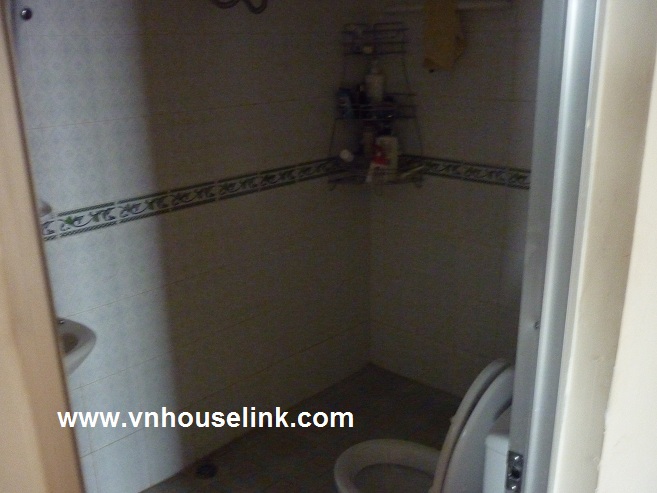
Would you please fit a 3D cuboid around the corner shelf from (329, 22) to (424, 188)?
[{"bbox_3d":[0.196,-0.600,2.717,0.410,0.695,0.240,-2,17,-1],"label":"corner shelf"}]

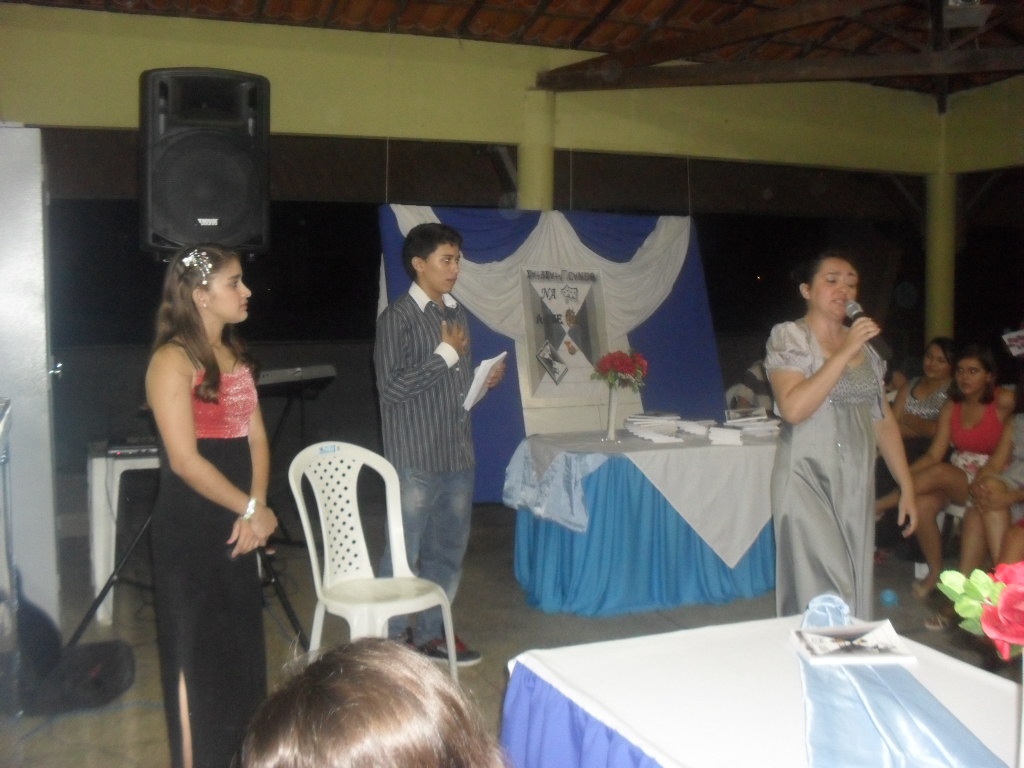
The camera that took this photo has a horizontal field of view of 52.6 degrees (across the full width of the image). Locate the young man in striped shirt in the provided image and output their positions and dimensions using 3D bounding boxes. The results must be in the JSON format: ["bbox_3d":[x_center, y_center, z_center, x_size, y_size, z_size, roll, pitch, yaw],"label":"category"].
[{"bbox_3d":[-0.290,0.220,4.032,0.440,1.690,0.480,3,6,32],"label":"young man in striped shirt"}]

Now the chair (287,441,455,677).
[{"bbox_3d":[-0.440,0.660,3.506,0.430,0.890,0.520,-4,6,-38],"label":"chair"}]

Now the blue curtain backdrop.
[{"bbox_3d":[0.320,-0.182,6.728,2.420,1.920,0.120,-2,5,-22],"label":"blue curtain backdrop"}]

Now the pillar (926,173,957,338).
[{"bbox_3d":[3.390,-0.478,8.138,0.240,2.400,0.240,-2,5,-22],"label":"pillar"}]

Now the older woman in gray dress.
[{"bbox_3d":[1.160,0.298,3.757,0.540,1.570,0.420,-2,5,-20],"label":"older woman in gray dress"}]

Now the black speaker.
[{"bbox_3d":[-1.235,-0.872,4.142,0.450,0.700,0.400,-2,5,-24],"label":"black speaker"}]

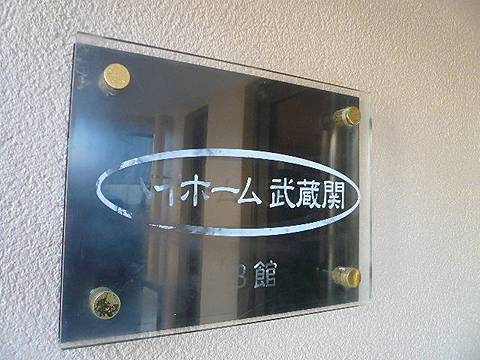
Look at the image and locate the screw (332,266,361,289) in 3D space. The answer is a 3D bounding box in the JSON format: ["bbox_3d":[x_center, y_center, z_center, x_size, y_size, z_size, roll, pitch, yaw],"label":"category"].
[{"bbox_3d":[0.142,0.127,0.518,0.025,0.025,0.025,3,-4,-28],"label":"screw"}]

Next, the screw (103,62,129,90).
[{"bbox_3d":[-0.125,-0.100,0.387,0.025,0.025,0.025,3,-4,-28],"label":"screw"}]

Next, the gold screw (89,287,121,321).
[{"bbox_3d":[-0.131,0.117,0.373,0.025,0.025,0.025,3,-4,-28],"label":"gold screw"}]

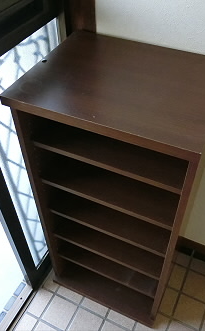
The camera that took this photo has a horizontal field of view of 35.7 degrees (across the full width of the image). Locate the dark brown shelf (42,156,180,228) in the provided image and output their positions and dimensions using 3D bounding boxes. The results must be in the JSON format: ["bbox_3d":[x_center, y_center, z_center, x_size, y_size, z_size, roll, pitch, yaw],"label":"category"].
[{"bbox_3d":[0.056,0.006,0.865,0.356,0.015,0.261,18,49,18],"label":"dark brown shelf"}]

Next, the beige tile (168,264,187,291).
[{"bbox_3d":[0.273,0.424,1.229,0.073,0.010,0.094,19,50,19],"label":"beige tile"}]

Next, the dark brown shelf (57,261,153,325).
[{"bbox_3d":[0.059,0.392,1.246,0.391,0.018,0.309,18,49,18],"label":"dark brown shelf"}]

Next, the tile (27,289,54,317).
[{"bbox_3d":[-0.228,0.500,1.169,0.060,0.010,0.094,19,50,19],"label":"tile"}]

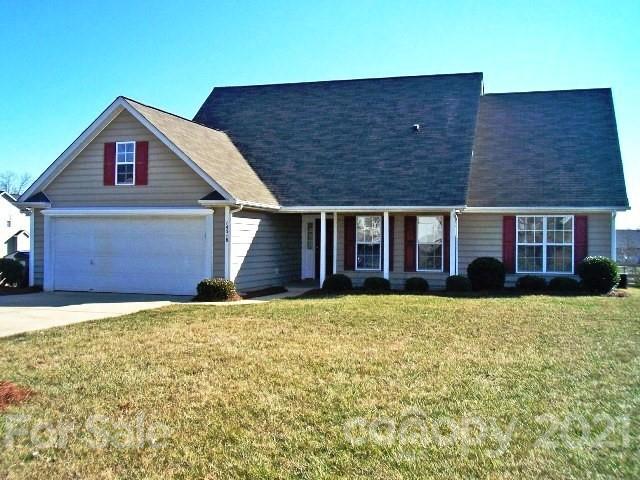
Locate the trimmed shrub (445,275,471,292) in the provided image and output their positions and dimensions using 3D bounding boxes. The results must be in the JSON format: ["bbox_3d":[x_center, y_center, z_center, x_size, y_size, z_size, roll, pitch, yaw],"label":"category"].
[{"bbox_3d":[3.984,1.242,20.593,0.750,0.550,0.720,0,0,16],"label":"trimmed shrub"}]

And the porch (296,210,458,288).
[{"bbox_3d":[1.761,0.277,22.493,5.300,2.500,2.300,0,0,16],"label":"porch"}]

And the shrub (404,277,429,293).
[{"bbox_3d":[2.709,1.253,20.201,0.675,0.428,0.660,0,0,18],"label":"shrub"}]

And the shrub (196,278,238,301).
[{"bbox_3d":[-2.626,1.228,18.351,1.023,0.512,0.950,0,0,0],"label":"shrub"}]

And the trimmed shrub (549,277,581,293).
[{"bbox_3d":[6.843,1.246,20.183,0.900,0.470,0.800,0,0,16],"label":"trimmed shrub"}]

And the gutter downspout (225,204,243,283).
[{"bbox_3d":[-2.263,0.228,19.264,0.420,2.300,0.200,0,0,16],"label":"gutter downspout"}]

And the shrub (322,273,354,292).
[{"bbox_3d":[0.496,1.219,20.701,0.853,0.480,0.820,0,0,0],"label":"shrub"}]

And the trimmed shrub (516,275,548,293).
[{"bbox_3d":[5.938,1.235,20.301,0.845,0.472,0.800,0,0,18],"label":"trimmed shrub"}]

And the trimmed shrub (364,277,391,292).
[{"bbox_3d":[1.602,1.259,20.401,0.764,0.419,0.720,0,0,0],"label":"trimmed shrub"}]

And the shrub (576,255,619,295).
[{"bbox_3d":[7.647,0.959,19.802,1.134,1.012,1.100,0,0,18],"label":"shrub"}]

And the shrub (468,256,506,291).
[{"bbox_3d":[4.775,0.961,20.679,1.130,1.000,1.100,0,0,16],"label":"shrub"}]

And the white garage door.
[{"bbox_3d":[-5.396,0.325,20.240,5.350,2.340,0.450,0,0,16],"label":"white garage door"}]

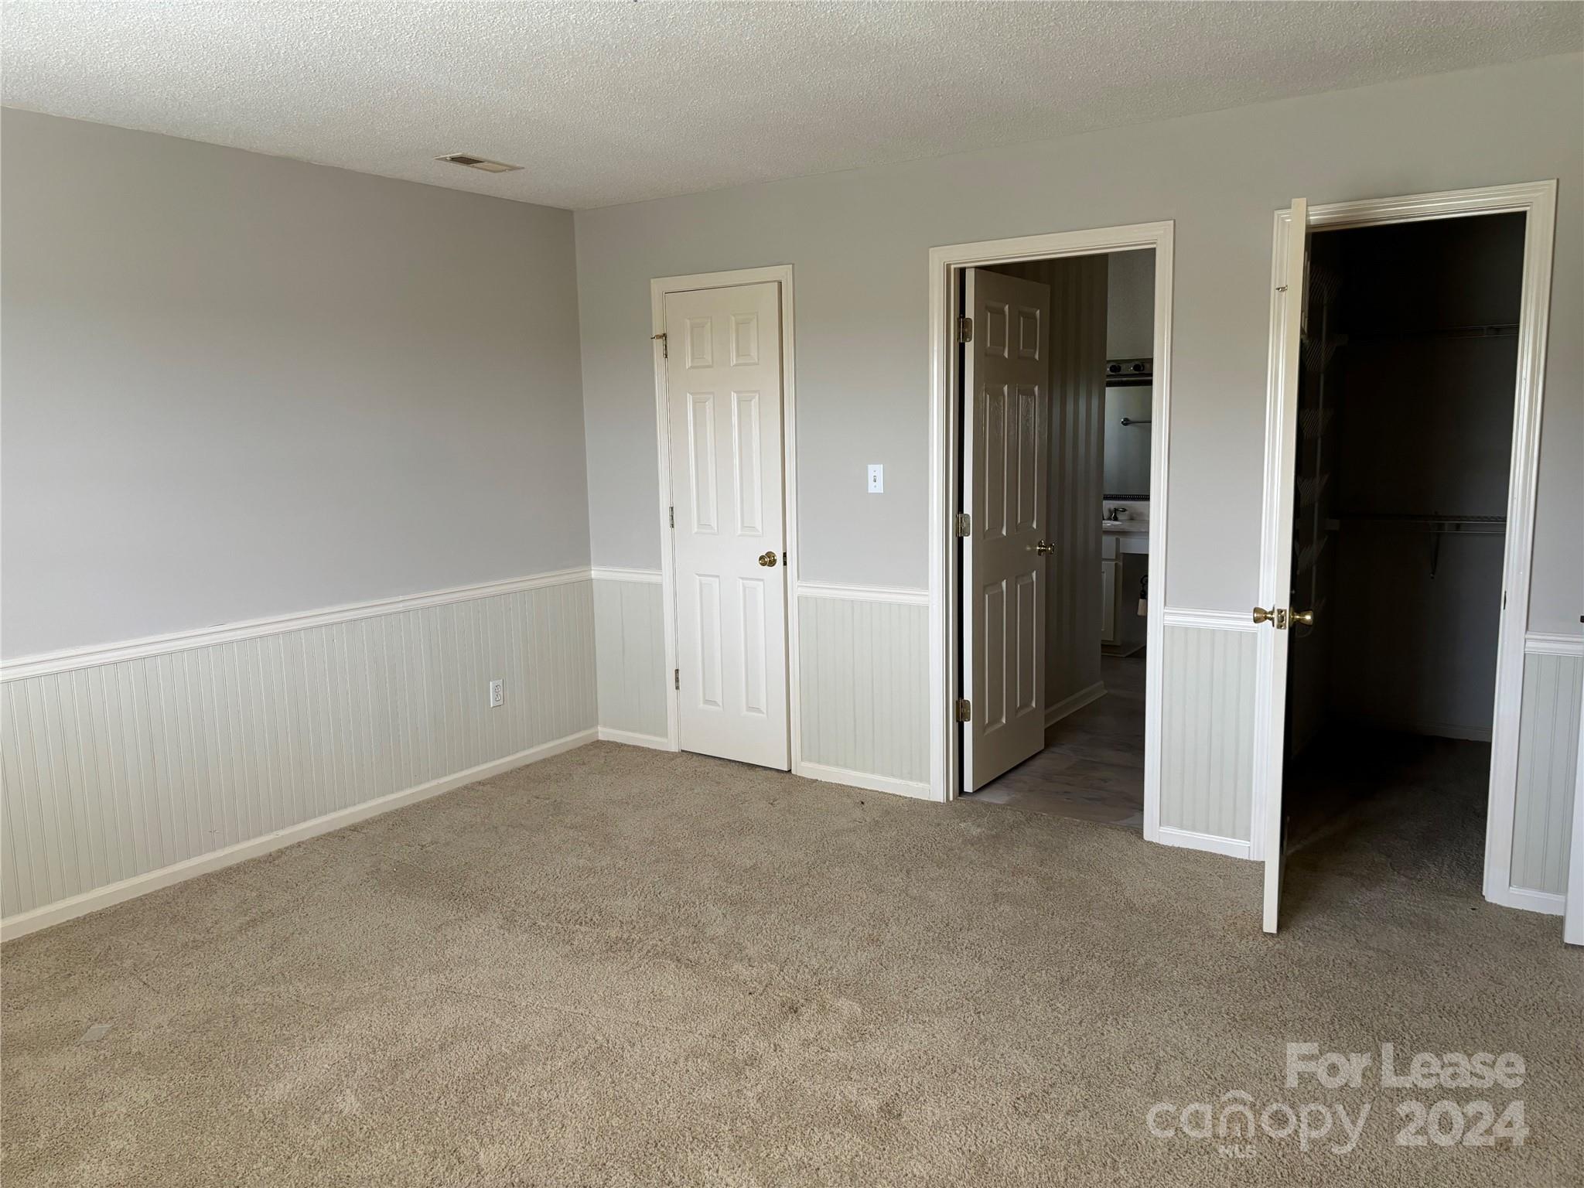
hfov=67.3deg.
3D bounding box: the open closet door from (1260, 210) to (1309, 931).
[{"bbox_3d":[1.468,-0.076,3.544,0.036,2.030,0.615,2,9,23],"label":"open closet door"}]

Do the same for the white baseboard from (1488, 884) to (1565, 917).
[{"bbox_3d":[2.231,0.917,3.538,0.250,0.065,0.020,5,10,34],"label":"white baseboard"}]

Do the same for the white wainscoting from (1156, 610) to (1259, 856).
[{"bbox_3d":[1.408,0.470,4.032,0.310,0.835,0.040,5,10,34],"label":"white wainscoting"}]

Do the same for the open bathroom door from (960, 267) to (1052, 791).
[{"bbox_3d":[0.894,-0.255,4.905,0.036,2.030,0.750,5,10,34],"label":"open bathroom door"}]

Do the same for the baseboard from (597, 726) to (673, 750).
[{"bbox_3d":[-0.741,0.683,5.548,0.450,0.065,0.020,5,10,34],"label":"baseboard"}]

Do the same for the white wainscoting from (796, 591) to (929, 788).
[{"bbox_3d":[0.280,0.383,4.796,0.605,0.835,0.040,5,10,34],"label":"white wainscoting"}]

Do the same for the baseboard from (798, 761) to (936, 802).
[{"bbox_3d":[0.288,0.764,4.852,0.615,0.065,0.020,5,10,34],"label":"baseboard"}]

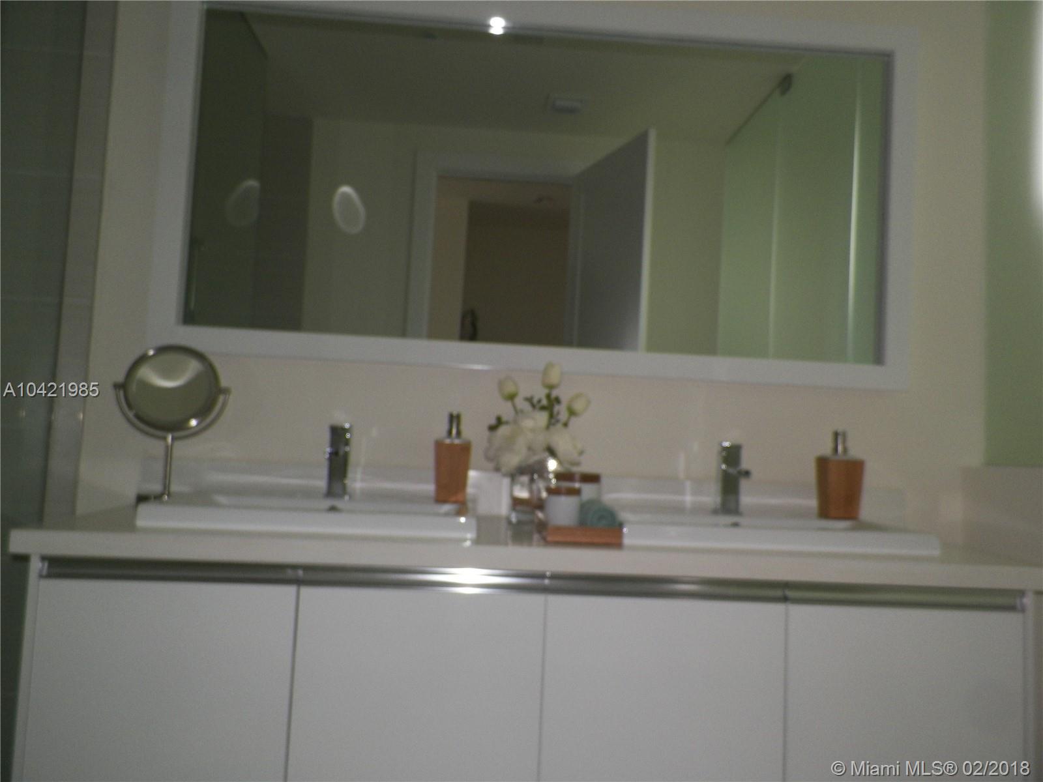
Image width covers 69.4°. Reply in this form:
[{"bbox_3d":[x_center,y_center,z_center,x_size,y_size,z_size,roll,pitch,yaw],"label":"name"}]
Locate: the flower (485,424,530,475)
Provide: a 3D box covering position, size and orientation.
[{"bbox_3d":[-0.030,0.122,1.596,0.097,0.104,0.087,3,-4,-3],"label":"flower"}]

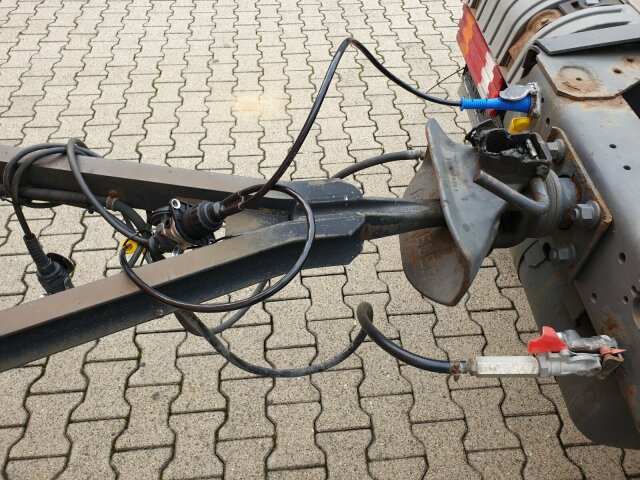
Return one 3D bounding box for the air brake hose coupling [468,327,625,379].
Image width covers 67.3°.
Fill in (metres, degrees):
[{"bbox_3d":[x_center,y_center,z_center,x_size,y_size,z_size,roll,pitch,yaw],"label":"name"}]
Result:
[{"bbox_3d":[0.354,0.178,0.755,0.232,0.066,0.068,1,49,-1],"label":"air brake hose coupling"}]

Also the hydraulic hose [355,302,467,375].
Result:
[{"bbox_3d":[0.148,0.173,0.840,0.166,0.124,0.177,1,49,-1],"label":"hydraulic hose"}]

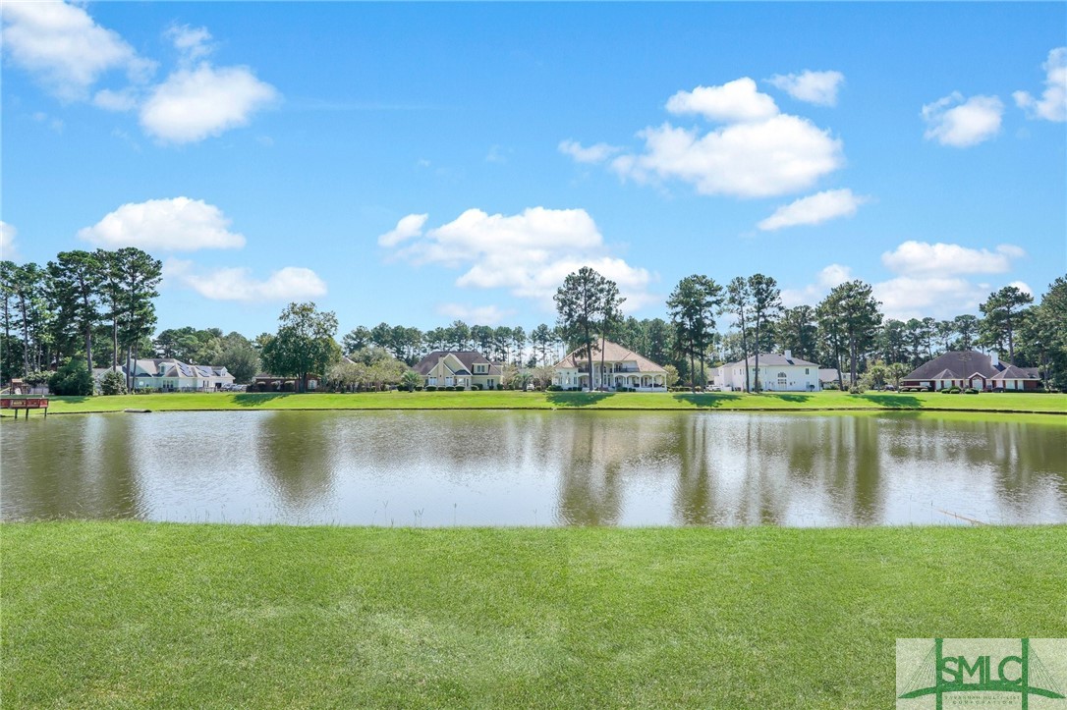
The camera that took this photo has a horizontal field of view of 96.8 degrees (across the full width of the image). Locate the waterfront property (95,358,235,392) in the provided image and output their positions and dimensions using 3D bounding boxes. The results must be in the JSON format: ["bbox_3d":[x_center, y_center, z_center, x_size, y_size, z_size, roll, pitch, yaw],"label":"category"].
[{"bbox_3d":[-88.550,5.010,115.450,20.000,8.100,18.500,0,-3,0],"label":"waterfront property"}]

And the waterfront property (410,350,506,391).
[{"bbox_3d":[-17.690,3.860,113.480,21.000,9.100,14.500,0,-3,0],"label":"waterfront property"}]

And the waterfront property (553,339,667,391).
[{"bbox_3d":[17.740,2.630,117.820,26.000,12.600,17.000,0,-3,0],"label":"waterfront property"}]

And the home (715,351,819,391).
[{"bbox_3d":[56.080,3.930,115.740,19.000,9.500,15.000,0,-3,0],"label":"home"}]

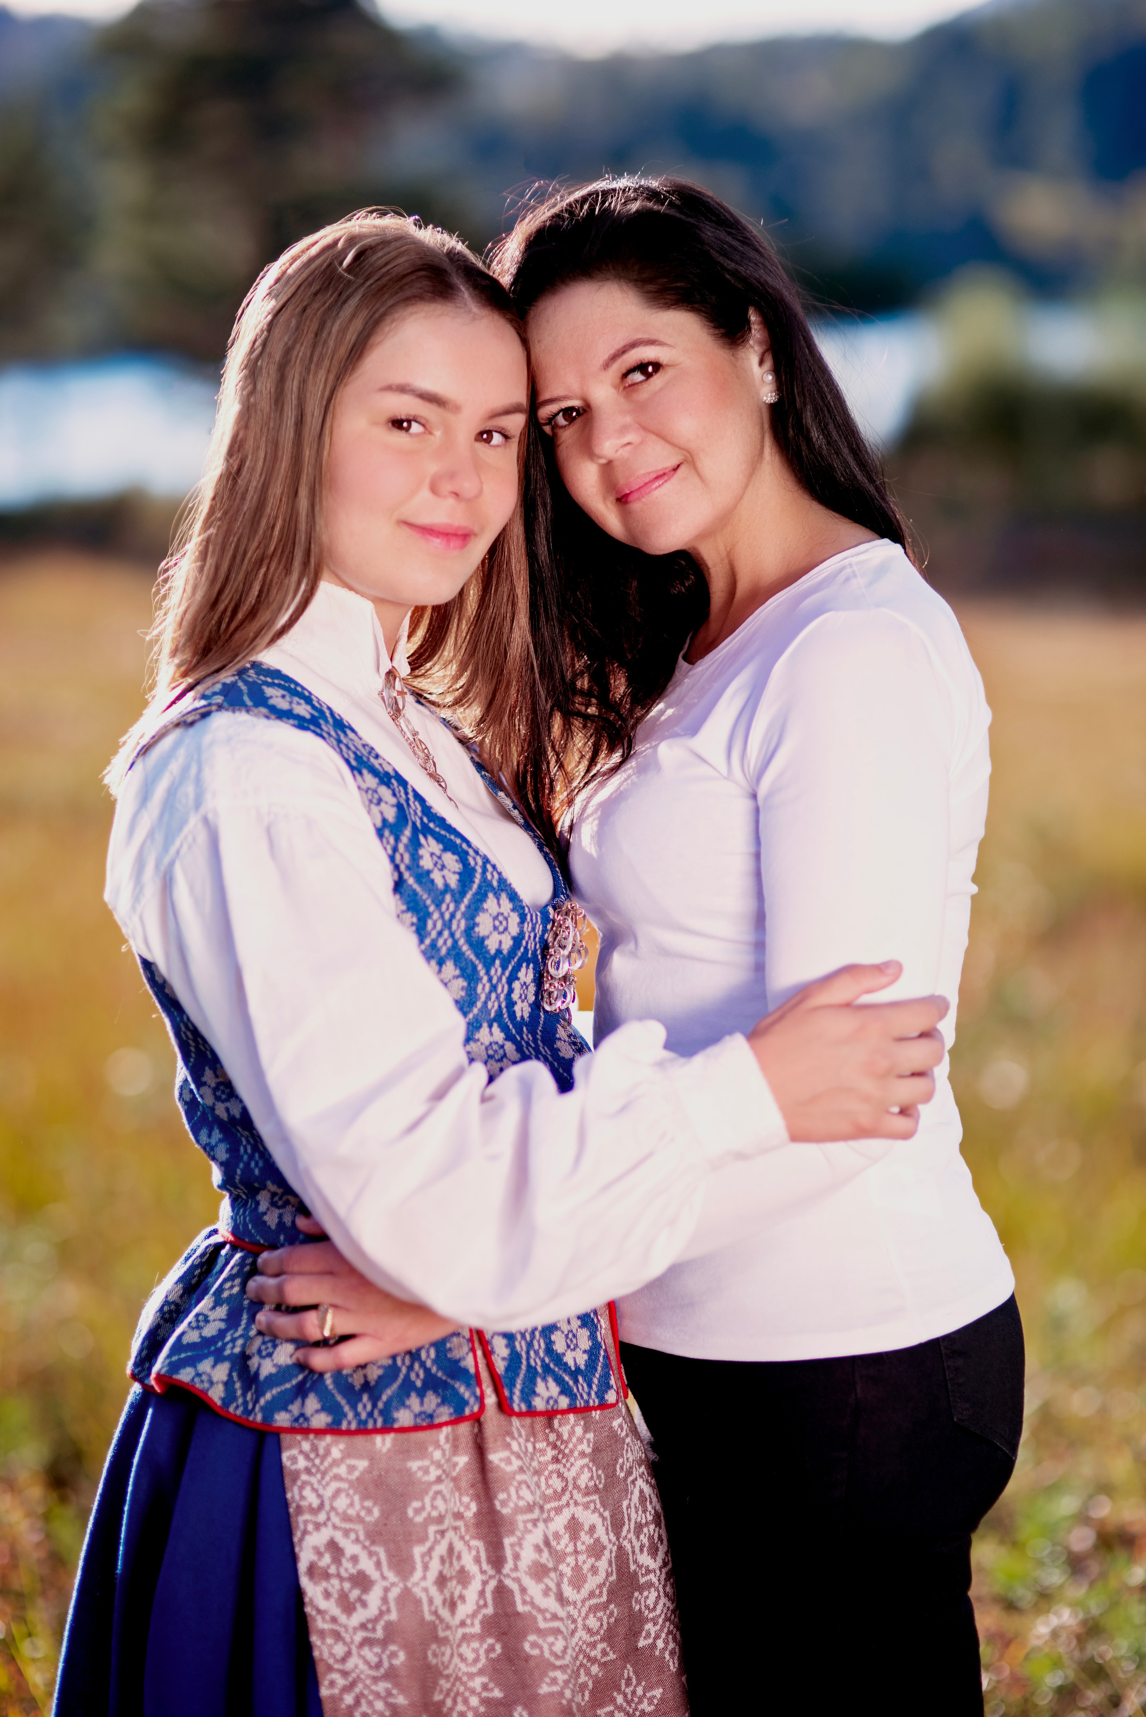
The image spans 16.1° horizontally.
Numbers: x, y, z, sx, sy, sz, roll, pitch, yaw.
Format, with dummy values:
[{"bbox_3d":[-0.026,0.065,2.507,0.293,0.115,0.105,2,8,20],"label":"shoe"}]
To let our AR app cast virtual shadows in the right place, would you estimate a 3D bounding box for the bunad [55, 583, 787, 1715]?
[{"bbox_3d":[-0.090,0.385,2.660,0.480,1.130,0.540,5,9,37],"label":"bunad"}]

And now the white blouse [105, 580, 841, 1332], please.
[{"bbox_3d":[-0.045,0.058,2.570,0.430,0.470,0.460,5,9,37],"label":"white blouse"}]

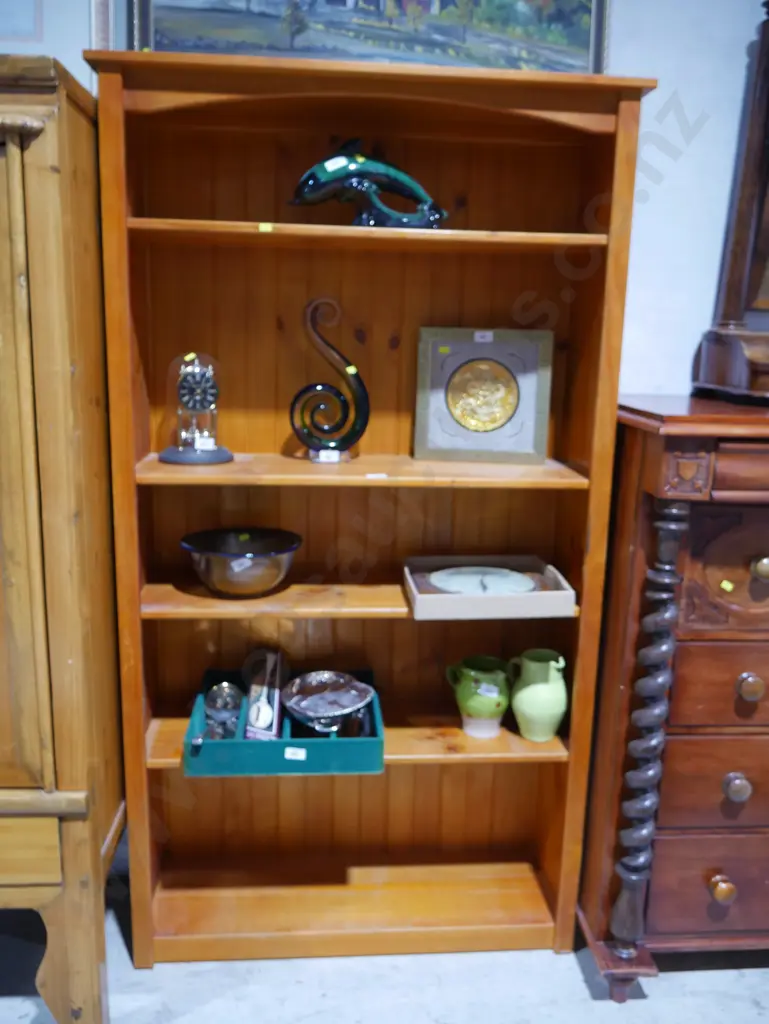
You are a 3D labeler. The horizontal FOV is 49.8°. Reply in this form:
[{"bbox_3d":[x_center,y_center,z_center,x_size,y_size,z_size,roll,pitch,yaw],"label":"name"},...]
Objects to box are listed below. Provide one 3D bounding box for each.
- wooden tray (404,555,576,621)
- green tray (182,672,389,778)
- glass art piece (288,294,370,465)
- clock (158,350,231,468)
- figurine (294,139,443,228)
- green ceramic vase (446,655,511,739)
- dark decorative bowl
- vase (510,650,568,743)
[{"bbox_3d":[0.203,0.157,1.756,0.316,0.052,0.277,0,12,-7],"label":"wooden tray"},{"bbox_3d":[-0.212,0.454,1.818,0.393,0.077,0.341,0,12,-5],"label":"green tray"},{"bbox_3d":[-0.119,-0.288,1.816,0.173,0.353,0.073,0,11,-5],"label":"glass art piece"},{"bbox_3d":[-0.414,-0.229,1.796,0.160,0.231,0.160,-3,12,-19],"label":"clock"},{"bbox_3d":[-0.031,-0.640,1.639,0.317,0.179,0.116,0,11,-5],"label":"figurine"},{"bbox_3d":[0.205,0.413,1.869,0.155,0.162,0.118,6,12,22],"label":"green ceramic vase"},{"bbox_3d":[-0.304,0.116,1.773,0.255,0.105,0.255,0,12,-5],"label":"dark decorative bowl"},{"bbox_3d":[0.334,0.408,1.850,0.149,0.185,0.130,3,12,10],"label":"vase"}]

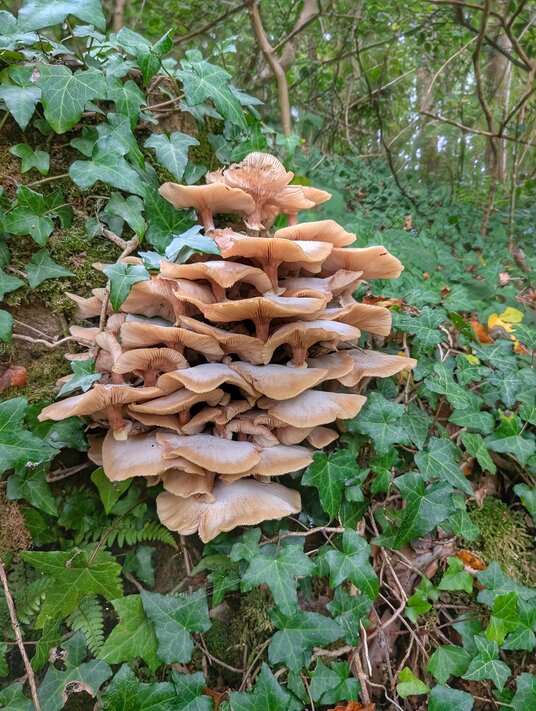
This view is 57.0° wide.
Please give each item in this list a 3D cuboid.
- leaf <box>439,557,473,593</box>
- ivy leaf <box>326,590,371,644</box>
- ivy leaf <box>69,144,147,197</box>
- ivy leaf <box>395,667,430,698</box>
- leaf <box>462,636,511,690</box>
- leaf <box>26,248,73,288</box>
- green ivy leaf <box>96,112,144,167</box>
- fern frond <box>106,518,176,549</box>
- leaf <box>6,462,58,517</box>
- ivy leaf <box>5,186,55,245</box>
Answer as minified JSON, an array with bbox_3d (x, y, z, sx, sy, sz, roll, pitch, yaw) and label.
[{"bbox_3d":[0.235,0.276,0.623,0.043,0.015,0.041,2,54,9],"label":"leaf"},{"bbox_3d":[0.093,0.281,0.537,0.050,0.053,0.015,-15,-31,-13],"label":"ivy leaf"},{"bbox_3d":[-0.221,-0.255,0.680,0.095,0.086,0.022,-1,-30,-7],"label":"ivy leaf"},{"bbox_3d":[0.177,0.397,0.600,0.037,0.029,0.015,1,-30,7],"label":"ivy leaf"},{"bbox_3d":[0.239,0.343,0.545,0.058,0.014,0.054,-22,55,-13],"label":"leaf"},{"bbox_3d":[-0.260,-0.100,0.587,0.057,0.053,0.013,16,-19,-4],"label":"leaf"},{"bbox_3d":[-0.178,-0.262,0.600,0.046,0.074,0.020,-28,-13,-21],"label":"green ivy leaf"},{"bbox_3d":[-0.163,0.227,0.630,0.085,0.031,0.030,-1,-30,-4],"label":"fern frond"},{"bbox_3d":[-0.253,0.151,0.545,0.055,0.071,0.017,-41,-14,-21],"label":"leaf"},{"bbox_3d":[-0.277,-0.160,0.572,0.053,0.081,0.018,-14,-12,-12],"label":"ivy leaf"}]

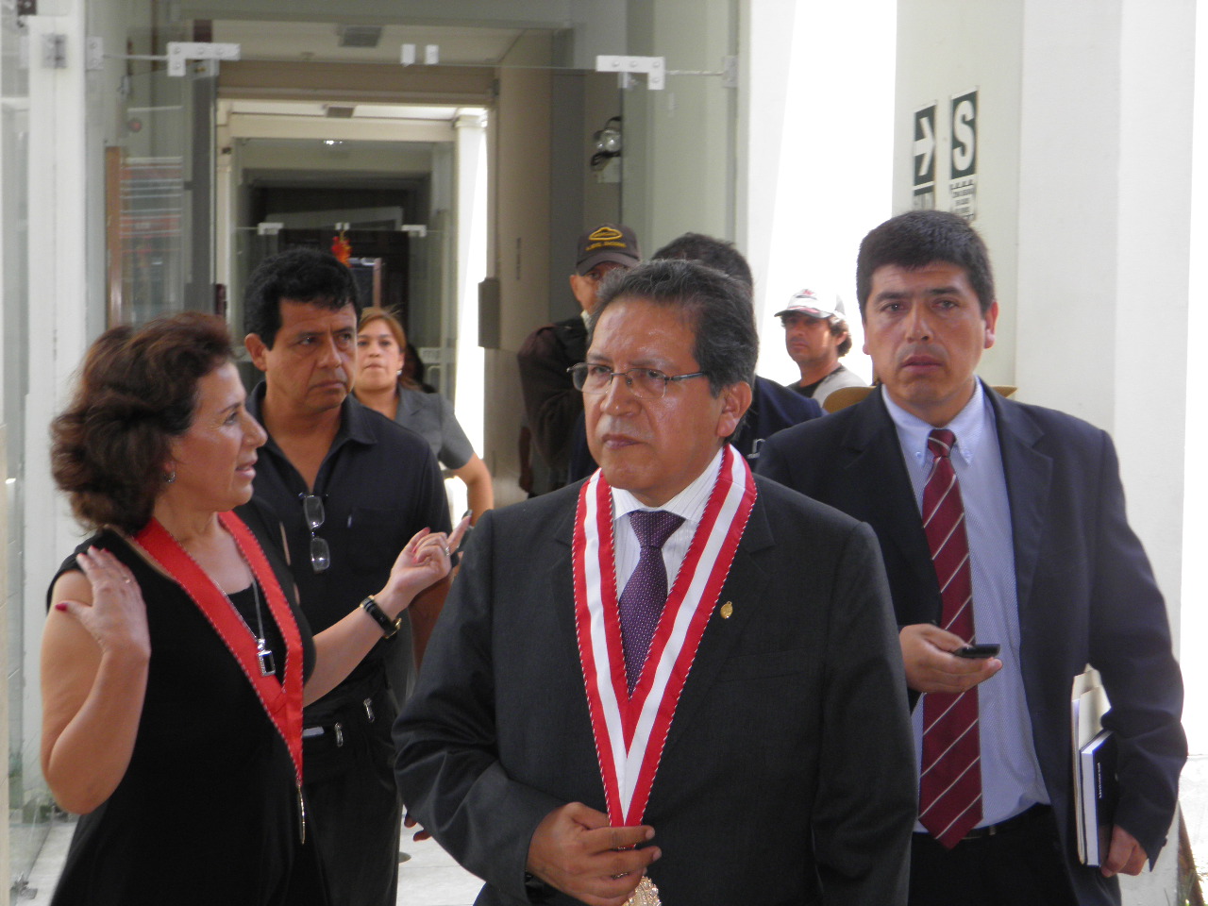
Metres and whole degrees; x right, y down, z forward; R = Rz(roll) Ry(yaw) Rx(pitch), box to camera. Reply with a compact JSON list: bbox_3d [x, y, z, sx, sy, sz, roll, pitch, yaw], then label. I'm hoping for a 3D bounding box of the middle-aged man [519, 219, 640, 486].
[{"bbox_3d":[0.005,0.285,5.750,0.530,1.780,0.370,0,4,-13],"label":"middle-aged man"}]

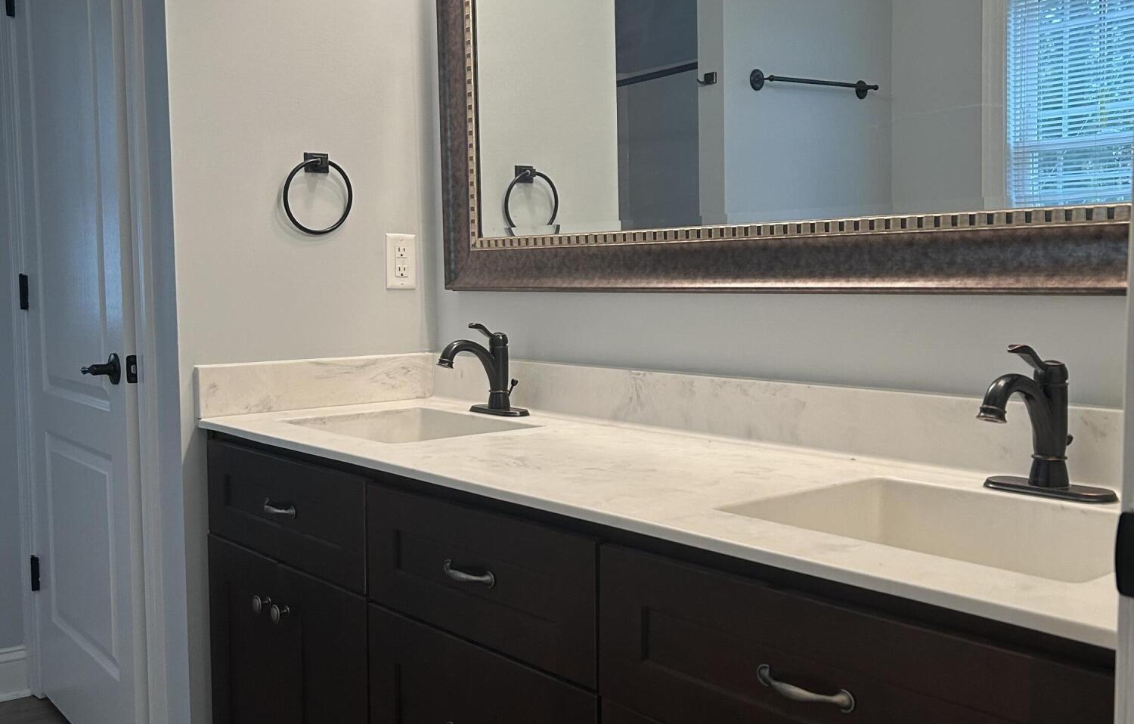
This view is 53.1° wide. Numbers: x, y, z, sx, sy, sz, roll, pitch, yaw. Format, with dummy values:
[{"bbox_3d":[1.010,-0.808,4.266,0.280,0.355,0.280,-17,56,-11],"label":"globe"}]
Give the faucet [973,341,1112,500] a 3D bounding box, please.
[{"bbox_3d":[0.535,0.071,1.321,0.168,0.181,0.157,-4,6,-39],"label":"faucet"}]

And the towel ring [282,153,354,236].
[{"bbox_3d":[-0.506,-0.344,2.323,0.156,0.168,0.056,-4,6,-39],"label":"towel ring"}]

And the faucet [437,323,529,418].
[{"bbox_3d":[-0.175,0.014,2.177,0.188,0.178,0.156,-4,6,-40],"label":"faucet"}]

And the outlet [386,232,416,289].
[{"bbox_3d":[-0.360,-0.218,2.483,0.074,0.119,0.008,-4,6,-39],"label":"outlet"}]

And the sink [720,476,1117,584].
[{"bbox_3d":[0.421,0.240,1.234,0.328,0.140,0.419,-4,6,-40],"label":"sink"}]

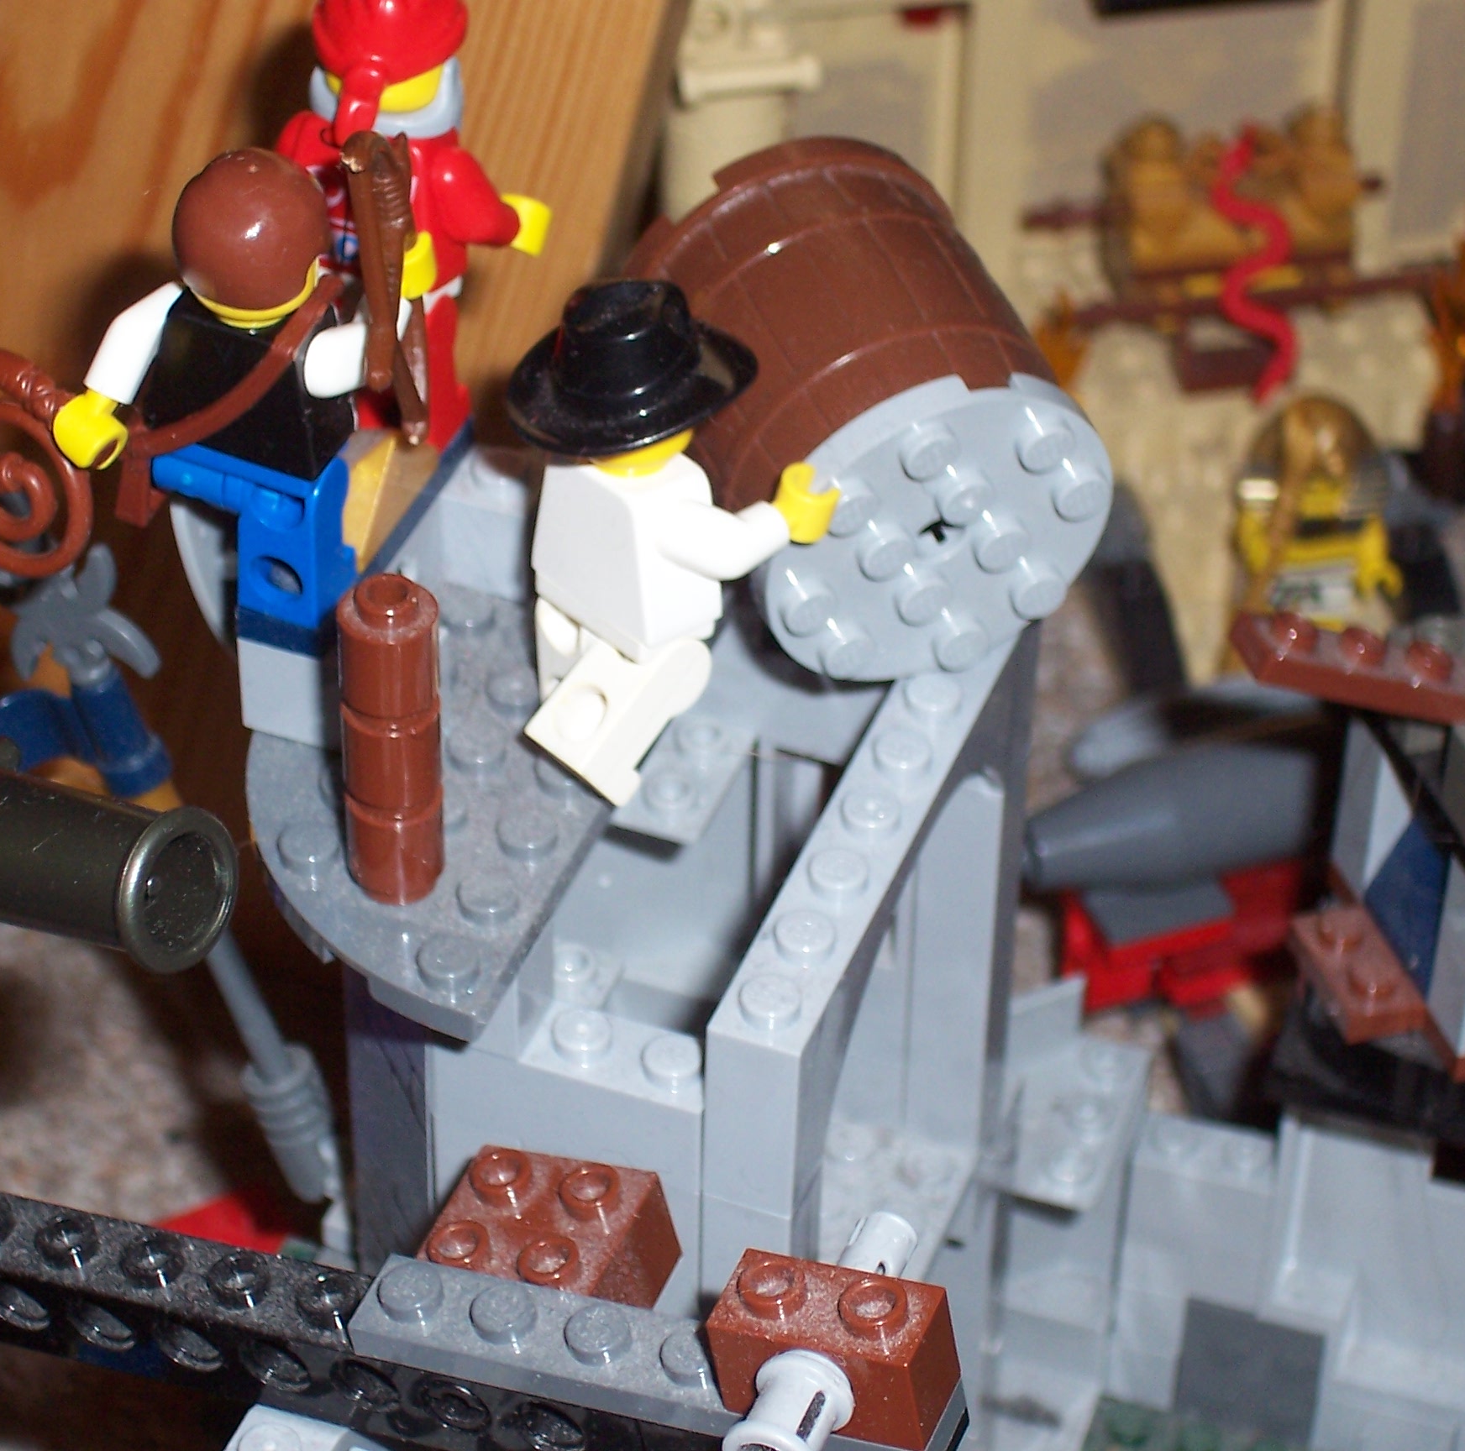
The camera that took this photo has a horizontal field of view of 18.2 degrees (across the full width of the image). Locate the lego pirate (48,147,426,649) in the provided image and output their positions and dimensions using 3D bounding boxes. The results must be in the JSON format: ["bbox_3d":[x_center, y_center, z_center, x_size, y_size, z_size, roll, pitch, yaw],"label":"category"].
[{"bbox_3d":[-0.039,-0.030,0.369,0.026,0.042,0.021,14,43,15],"label":"lego pirate"}]

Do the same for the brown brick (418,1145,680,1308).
[{"bbox_3d":[-0.015,0.043,0.369,0.016,0.011,0.016,7,43,25],"label":"brown brick"}]

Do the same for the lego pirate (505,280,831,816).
[{"bbox_3d":[-0.007,-0.016,0.373,0.024,0.043,0.022,-27,45,-30],"label":"lego pirate"}]

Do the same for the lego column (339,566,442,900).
[{"bbox_3d":[-0.027,0.001,0.362,0.008,0.030,0.008,1,41,-1],"label":"lego column"}]

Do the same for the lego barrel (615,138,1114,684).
[{"bbox_3d":[0.011,-0.027,0.395,0.033,0.033,0.036,-34,53,7],"label":"lego barrel"}]

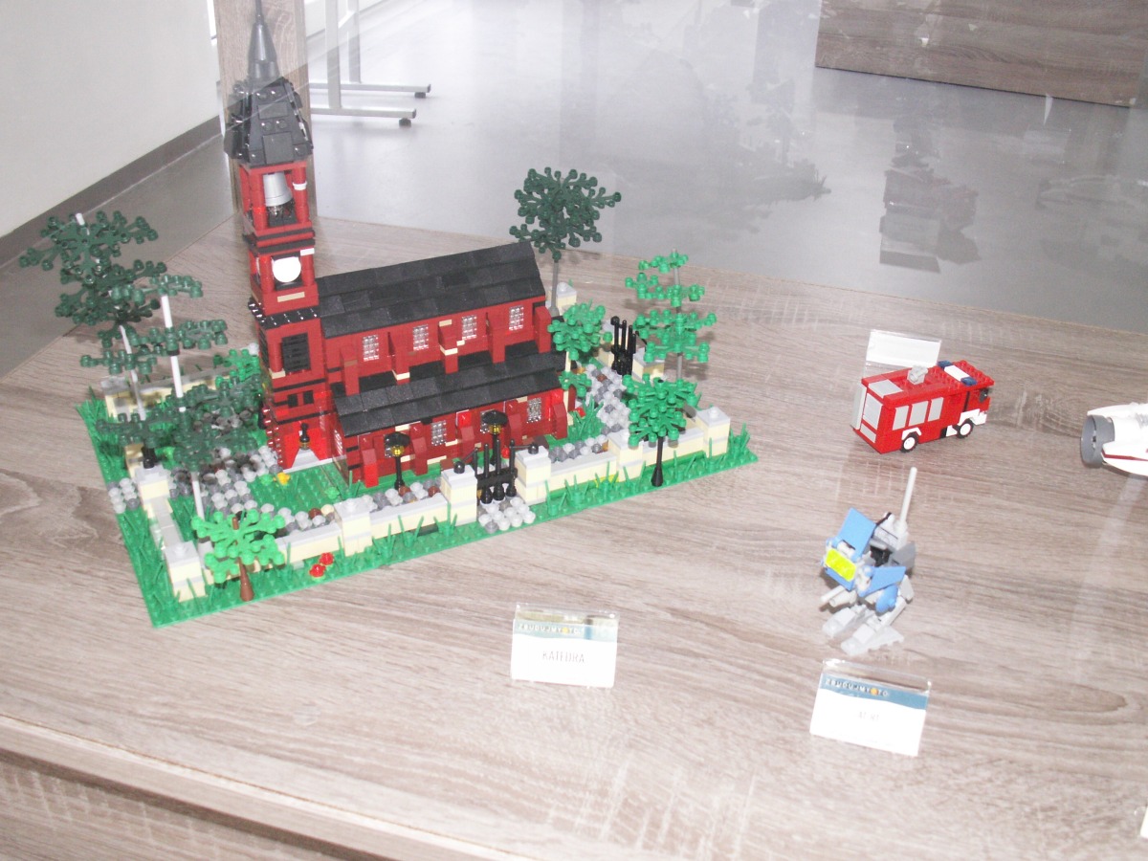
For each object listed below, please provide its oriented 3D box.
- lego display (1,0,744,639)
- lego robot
[{"bbox_3d":[-0.105,-0.123,0.714,0.415,0.290,0.265,-14,33,-25],"label":"lego display"},{"bbox_3d":[0.154,0.065,0.588,0.055,0.097,0.042,-19,35,-32],"label":"lego robot"}]

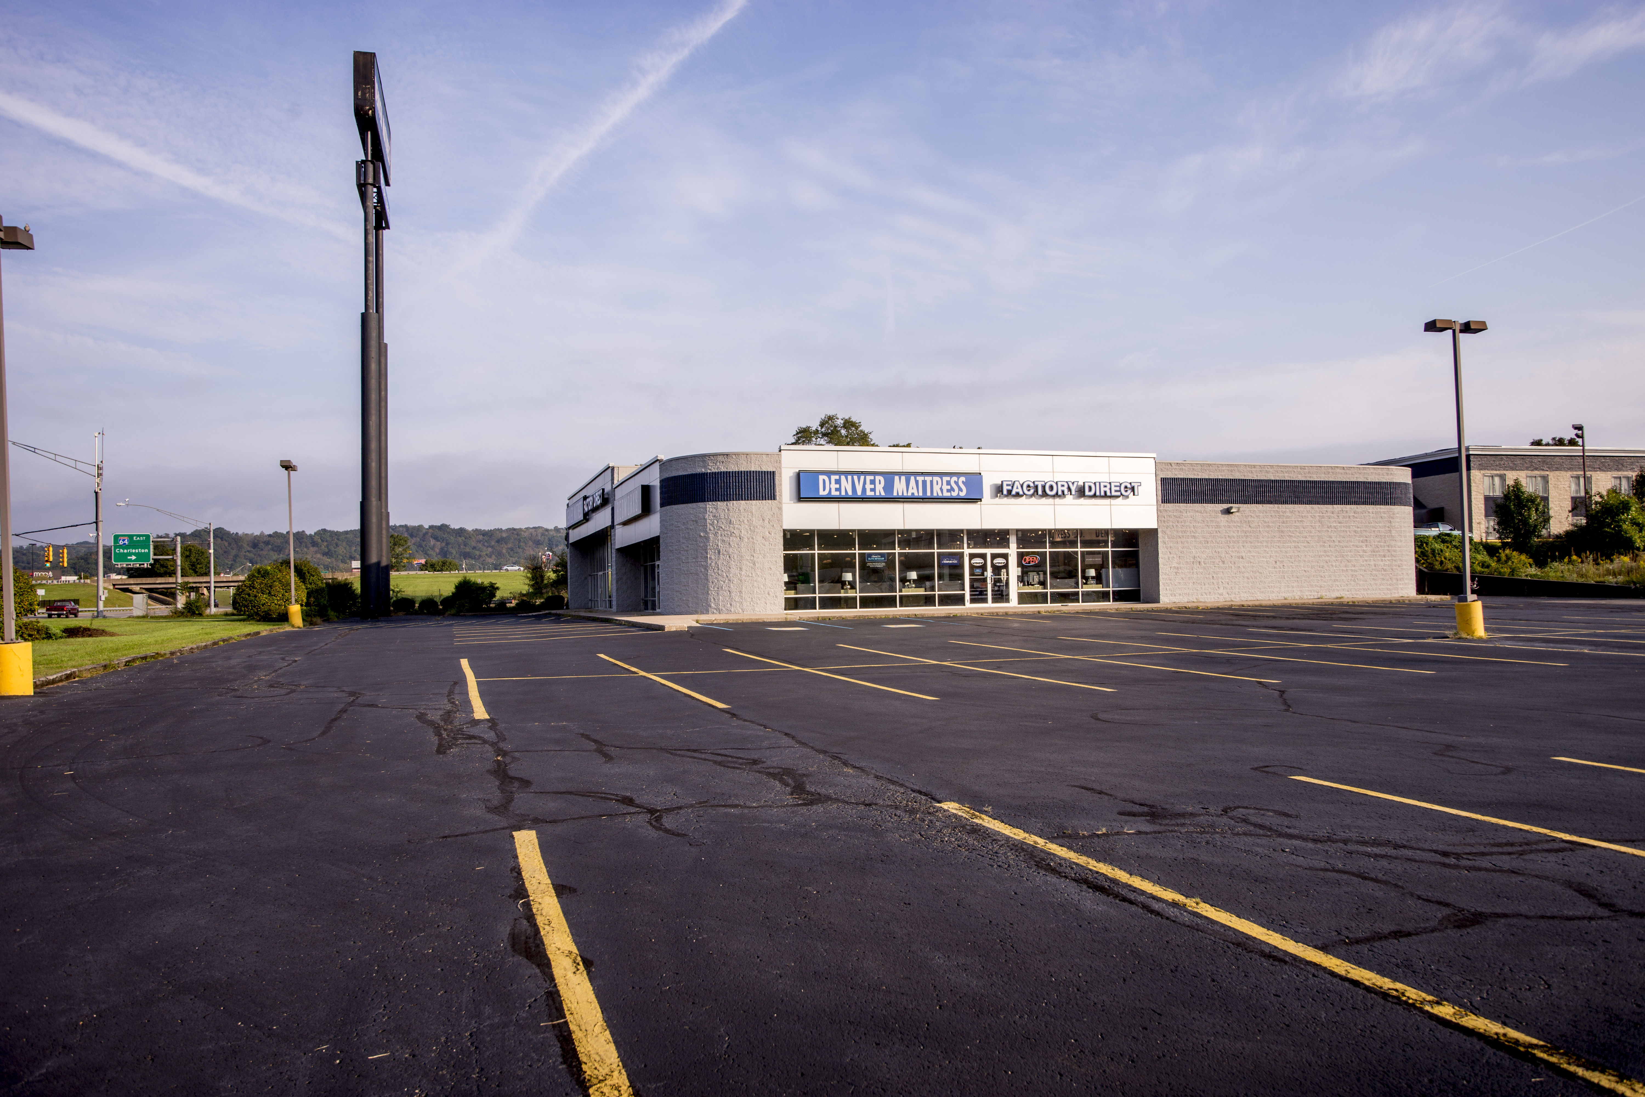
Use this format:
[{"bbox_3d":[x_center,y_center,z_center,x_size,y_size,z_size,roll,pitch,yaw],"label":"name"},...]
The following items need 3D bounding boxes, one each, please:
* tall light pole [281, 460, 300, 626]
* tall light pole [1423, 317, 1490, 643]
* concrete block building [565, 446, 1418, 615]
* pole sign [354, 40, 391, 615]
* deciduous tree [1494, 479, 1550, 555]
[{"bbox_3d":[-22.601,-0.186,46.822,0.600,7.000,1.500,0,-3,-19],"label":"tall light pole"},{"bbox_3d":[14.024,-1.533,23.980,1.500,6.900,0.580,0,-3,-19],"label":"tall light pole"},{"bbox_3d":[5.295,-0.478,59.191,33.800,6.950,36.800,0,-3,-19],"label":"concrete block building"},{"bbox_3d":[-19.182,-8.317,46.871,0.950,22.700,7.500,0,-3,-19],"label":"pole sign"},{"bbox_3d":[37.329,-1.674,59.002,2.650,4.150,2.650,-3,-3,32],"label":"deciduous tree"}]

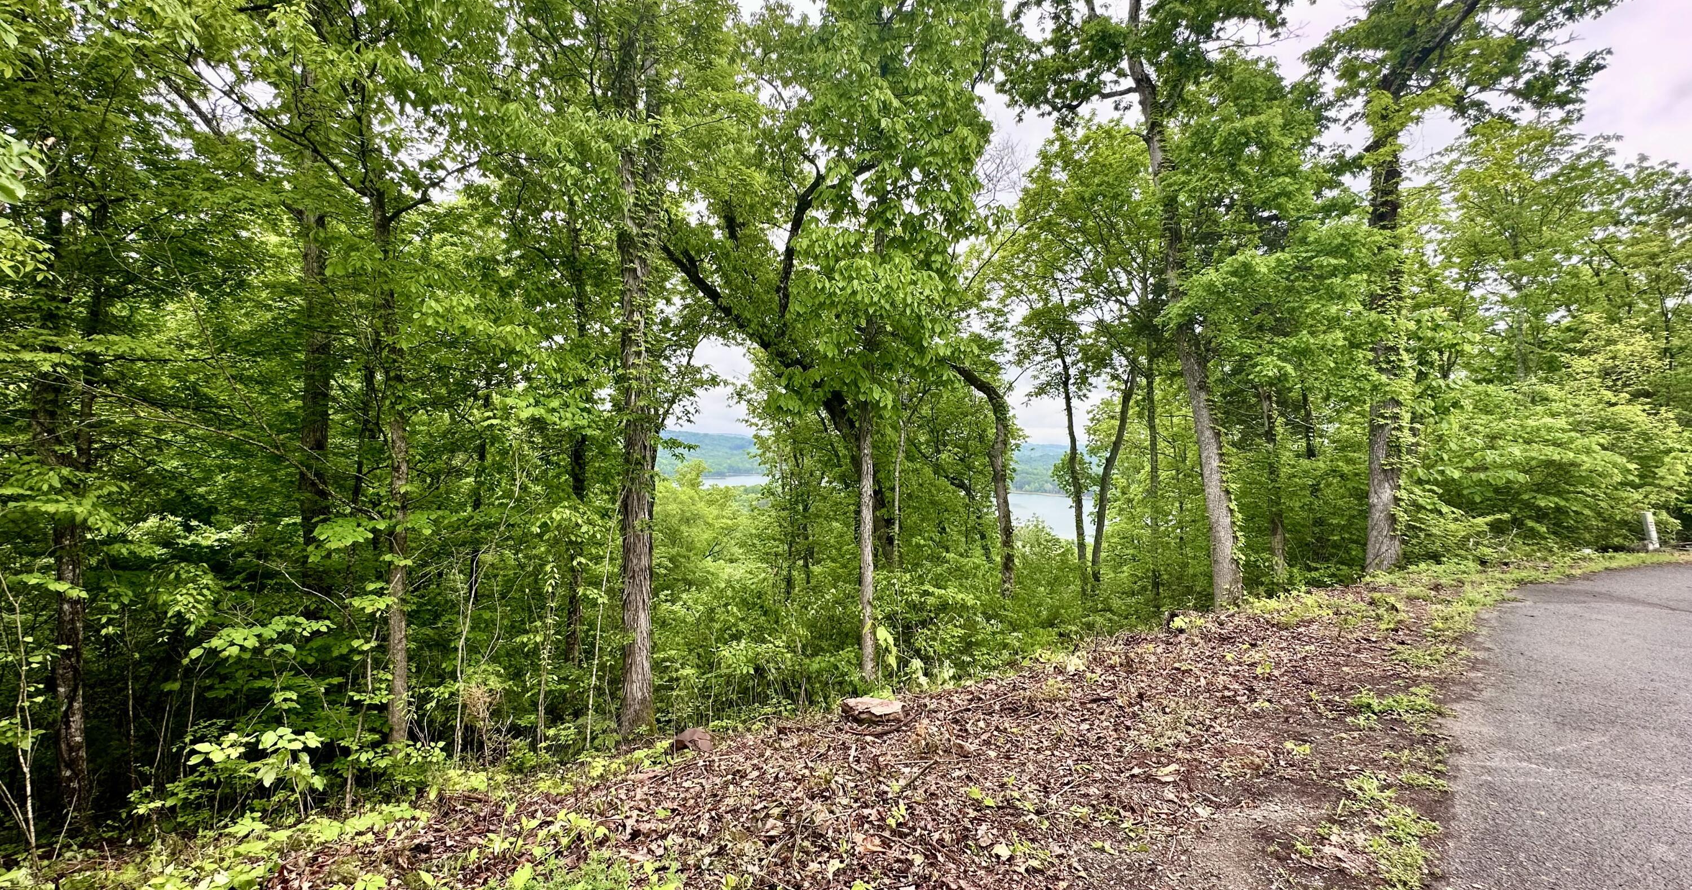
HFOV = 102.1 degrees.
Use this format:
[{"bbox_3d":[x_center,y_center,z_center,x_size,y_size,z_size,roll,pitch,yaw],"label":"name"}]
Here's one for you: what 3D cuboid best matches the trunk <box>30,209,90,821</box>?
[{"bbox_3d":[-6.867,0.614,6.000,0.371,5.370,0.300,-2,0,0],"label":"trunk"}]

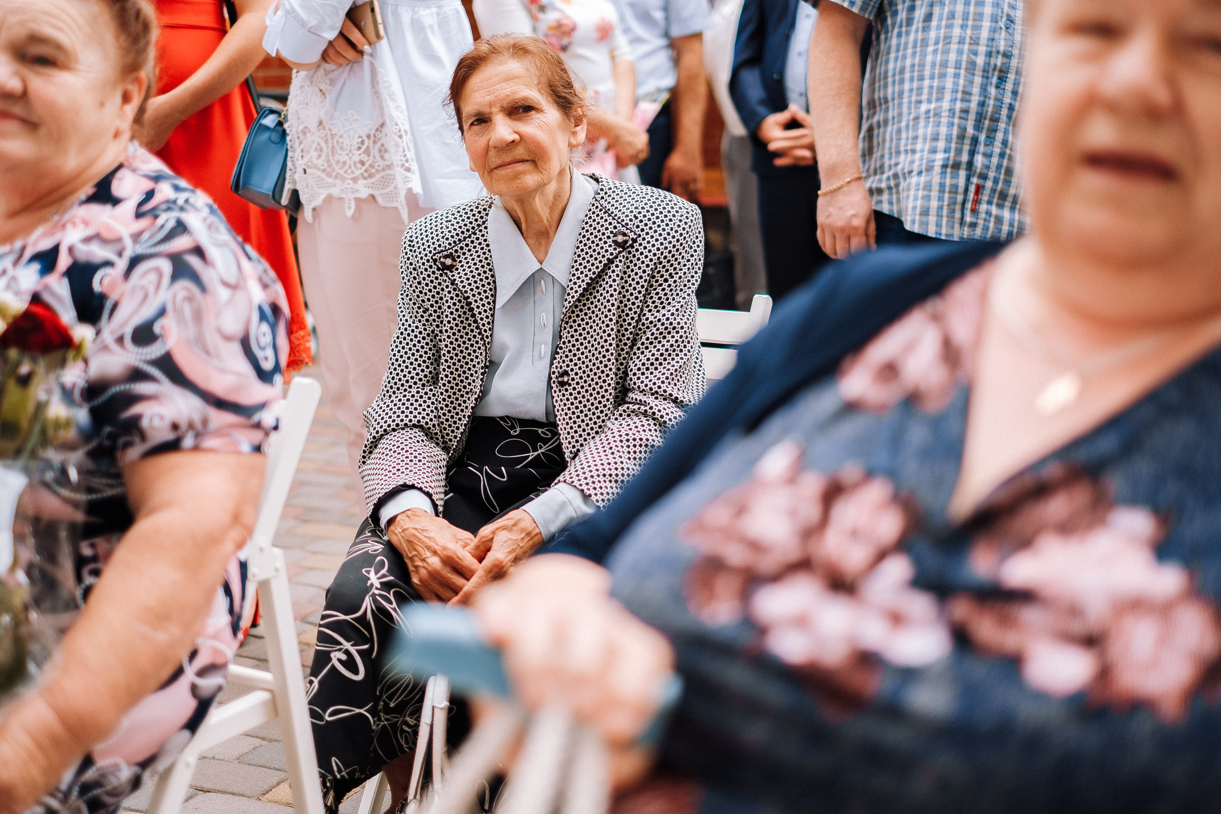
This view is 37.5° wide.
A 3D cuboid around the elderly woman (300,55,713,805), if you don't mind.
[{"bbox_3d":[-0.135,0.063,2.590,0.510,1.200,0.700,5,13,21],"label":"elderly woman"}]

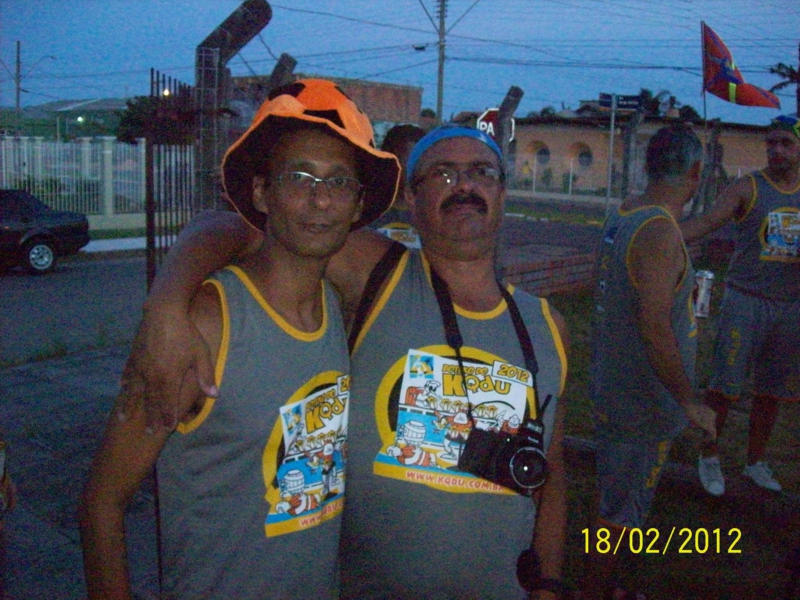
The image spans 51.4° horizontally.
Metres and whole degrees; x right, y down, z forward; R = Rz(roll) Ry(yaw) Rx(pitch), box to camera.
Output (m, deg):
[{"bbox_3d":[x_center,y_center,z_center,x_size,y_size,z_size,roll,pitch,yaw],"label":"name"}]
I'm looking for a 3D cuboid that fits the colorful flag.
[{"bbox_3d":[3.448,-2.378,8.400,0.780,0.860,0.280,3,9,18],"label":"colorful flag"}]

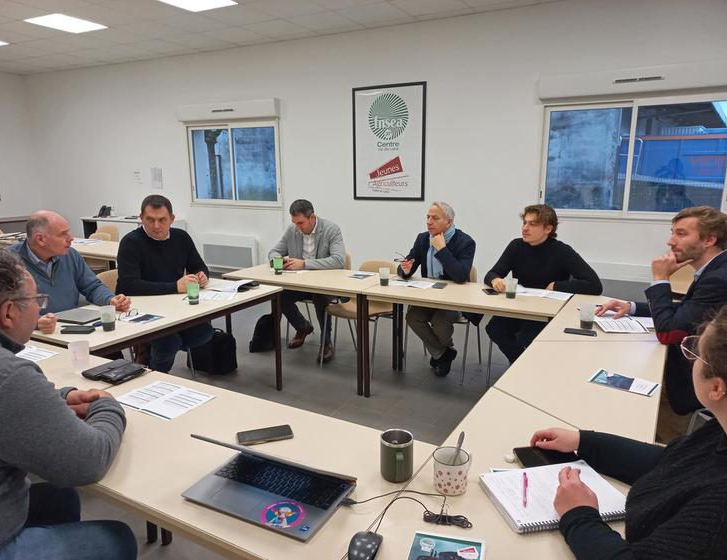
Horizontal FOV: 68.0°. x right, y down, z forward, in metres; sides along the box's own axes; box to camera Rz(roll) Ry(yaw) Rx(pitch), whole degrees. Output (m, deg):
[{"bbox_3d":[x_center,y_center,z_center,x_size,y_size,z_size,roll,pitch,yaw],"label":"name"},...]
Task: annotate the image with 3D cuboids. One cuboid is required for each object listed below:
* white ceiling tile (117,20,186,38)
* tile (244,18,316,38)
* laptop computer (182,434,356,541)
[{"bbox_3d":[-2.290,-2.751,5.951,0.600,0.020,0.600,6,13,27],"label":"white ceiling tile"},{"bbox_3d":[-0.930,-2.763,5.965,0.600,0.020,0.600,6,13,27],"label":"tile"},{"bbox_3d":[-0.230,0.457,1.313,0.355,0.152,0.238,6,13,27],"label":"laptop computer"}]

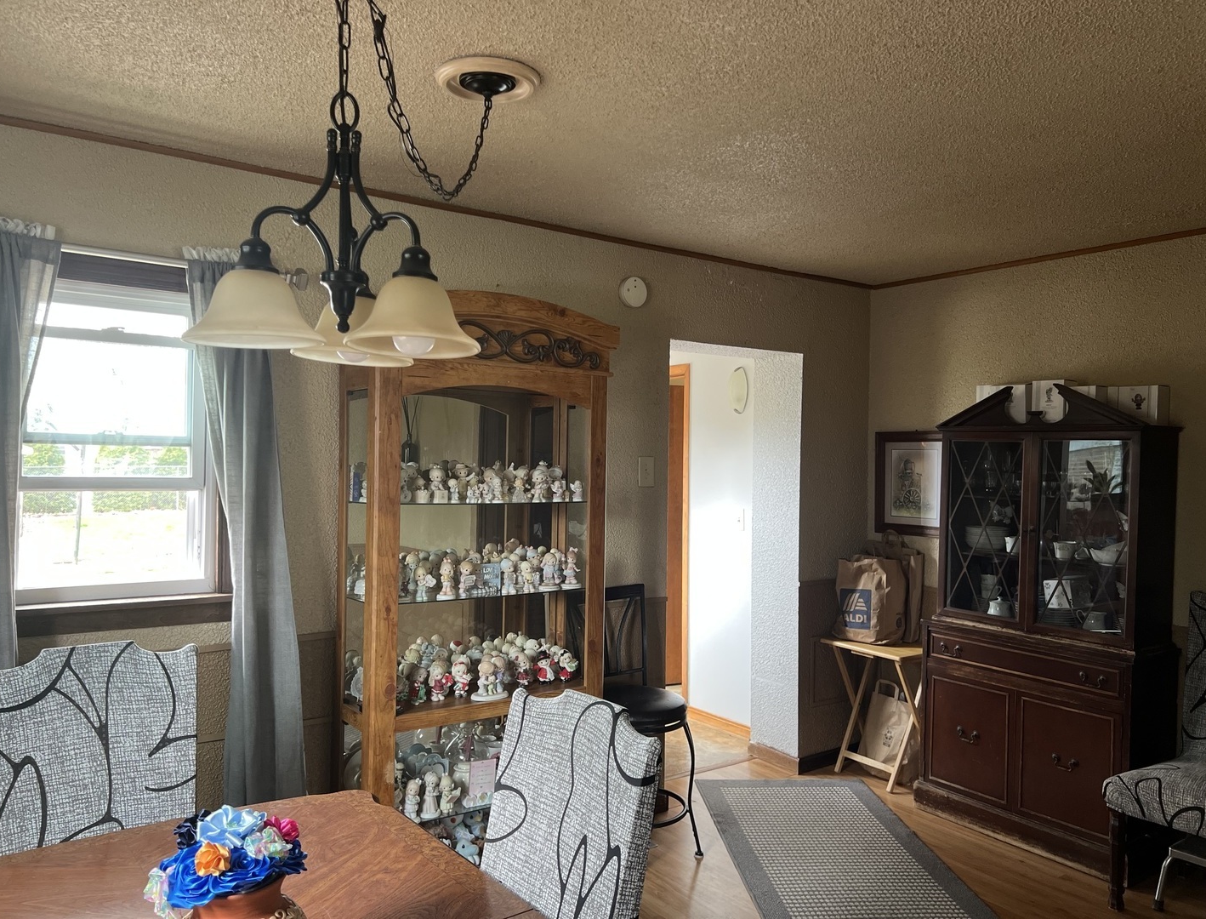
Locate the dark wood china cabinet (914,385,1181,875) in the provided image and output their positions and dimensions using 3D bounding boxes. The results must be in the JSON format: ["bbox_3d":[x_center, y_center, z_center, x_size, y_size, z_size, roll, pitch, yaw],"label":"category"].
[{"bbox_3d":[1.814,0.632,3.830,0.357,1.853,0.918,1,0,-35],"label":"dark wood china cabinet"}]

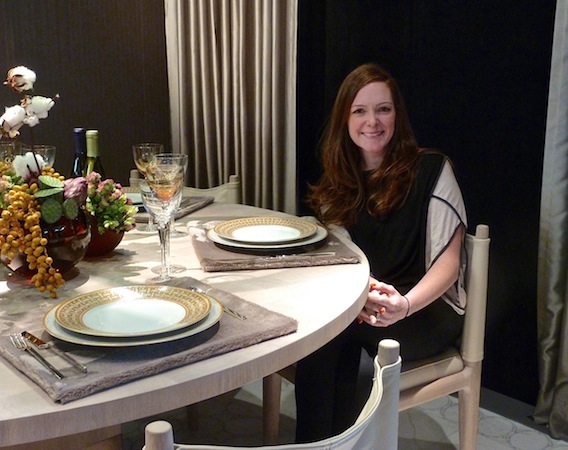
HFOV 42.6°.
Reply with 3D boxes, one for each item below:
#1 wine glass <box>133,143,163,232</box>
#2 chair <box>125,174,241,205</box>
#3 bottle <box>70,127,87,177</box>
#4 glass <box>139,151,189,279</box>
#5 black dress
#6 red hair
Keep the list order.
[{"bbox_3d":[-0.375,-0.102,2.019,0.084,0.238,0.084,0,13,0],"label":"wine glass"},{"bbox_3d":[-0.487,0.214,2.799,0.500,0.760,0.510,5,14,20],"label":"chair"},{"bbox_3d":[-0.512,-0.095,1.847,0.079,0.298,0.079,0,13,0],"label":"bottle"},{"bbox_3d":[-0.260,0.002,1.565,0.096,0.240,0.096,0,13,0],"label":"glass"},{"bbox_3d":[0.219,0.216,1.958,0.460,0.820,0.560,11,17,40],"label":"black dress"},{"bbox_3d":[0.213,-0.220,1.935,0.300,0.420,0.260,3,13,11],"label":"red hair"}]

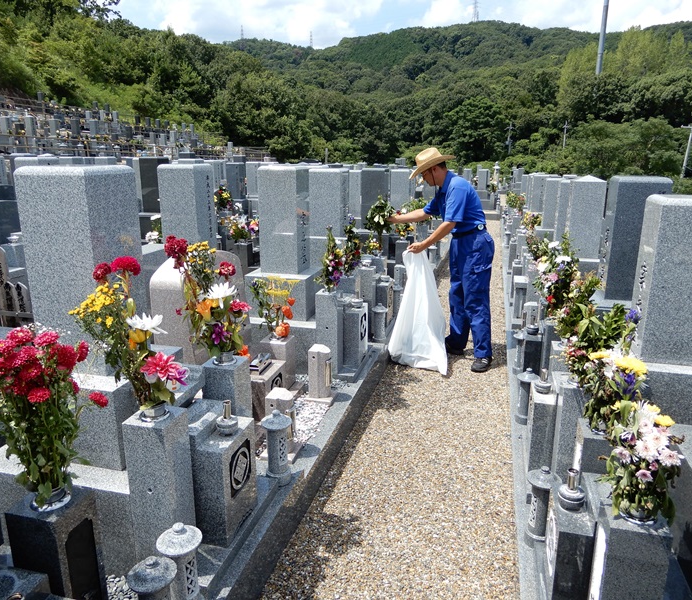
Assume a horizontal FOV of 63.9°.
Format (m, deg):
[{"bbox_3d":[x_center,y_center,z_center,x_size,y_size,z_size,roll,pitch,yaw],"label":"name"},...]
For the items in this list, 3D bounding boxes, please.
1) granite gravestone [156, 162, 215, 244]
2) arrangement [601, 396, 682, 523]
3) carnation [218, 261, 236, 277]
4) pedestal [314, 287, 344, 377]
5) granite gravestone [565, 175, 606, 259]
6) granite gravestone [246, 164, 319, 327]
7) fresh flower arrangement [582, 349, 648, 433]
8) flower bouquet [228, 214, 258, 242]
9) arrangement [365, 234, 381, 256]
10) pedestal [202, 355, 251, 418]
[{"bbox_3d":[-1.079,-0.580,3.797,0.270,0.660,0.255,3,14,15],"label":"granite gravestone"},{"bbox_3d":[0.730,0.401,1.380,0.182,0.312,0.182,4,15,14],"label":"arrangement"},{"bbox_3d":[-0.449,-0.119,2.104,0.060,0.052,0.060,0,13,0],"label":"carnation"},{"bbox_3d":[-0.102,0.210,3.601,0.147,0.521,0.148,4,14,15],"label":"pedestal"},{"bbox_3d":[2.304,-0.804,5.358,0.282,0.774,0.277,4,14,15],"label":"granite gravestone"},{"bbox_3d":[-0.425,-0.424,3.945,0.444,1.040,0.446,4,14,15],"label":"granite gravestone"},{"bbox_3d":[0.877,0.295,1.815,0.199,0.266,0.199,4,15,14],"label":"fresh flower arrangement"},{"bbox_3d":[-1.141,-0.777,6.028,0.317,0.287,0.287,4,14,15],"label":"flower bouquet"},{"bbox_3d":[0.235,-0.484,4.928,0.134,0.178,0.139,4,14,15],"label":"arrangement"},{"bbox_3d":[-0.469,0.501,2.241,0.136,0.523,0.136,3,14,15],"label":"pedestal"}]

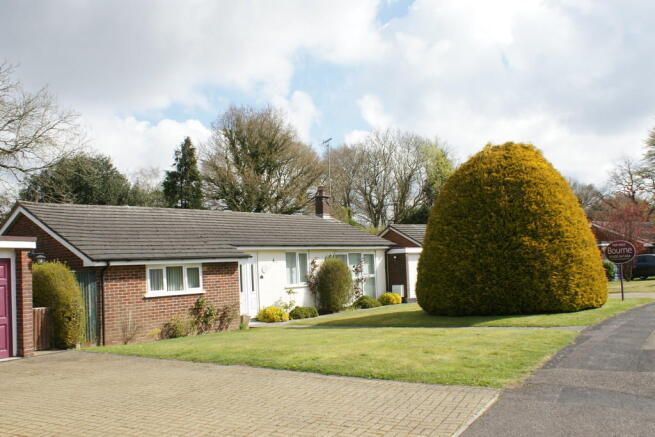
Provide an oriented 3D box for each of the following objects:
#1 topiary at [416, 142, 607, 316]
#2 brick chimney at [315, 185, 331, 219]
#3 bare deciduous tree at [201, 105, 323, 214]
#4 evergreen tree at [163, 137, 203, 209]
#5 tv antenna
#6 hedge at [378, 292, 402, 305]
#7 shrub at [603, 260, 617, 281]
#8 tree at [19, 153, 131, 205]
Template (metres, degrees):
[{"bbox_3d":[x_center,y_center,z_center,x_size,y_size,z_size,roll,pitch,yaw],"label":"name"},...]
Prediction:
[{"bbox_3d":[5.891,0.226,17.514,5.650,5.230,5.600,-4,-5,18],"label":"topiary"},{"bbox_3d":[-0.179,-0.707,24.499,0.500,1.420,0.520,-7,-7,42],"label":"brick chimney"},{"bbox_3d":[-4.726,-1.540,39.796,8.940,13.600,8.490,-2,-5,-7],"label":"bare deciduous tree"},{"bbox_3d":[-10.404,-0.238,39.727,3.300,11.530,3.300,-1,-5,-15],"label":"evergreen tree"},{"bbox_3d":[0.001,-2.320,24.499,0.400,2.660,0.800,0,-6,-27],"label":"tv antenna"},{"bbox_3d":[2.377,3.030,20.601,0.900,0.470,0.800,-3,-5,6],"label":"hedge"},{"bbox_3d":[15.757,2.983,31.002,1.250,1.130,1.200,-5,-6,26],"label":"shrub"},{"bbox_3d":[-16.534,0.556,35.722,7.390,9.830,7.020,0,-5,-25],"label":"tree"}]

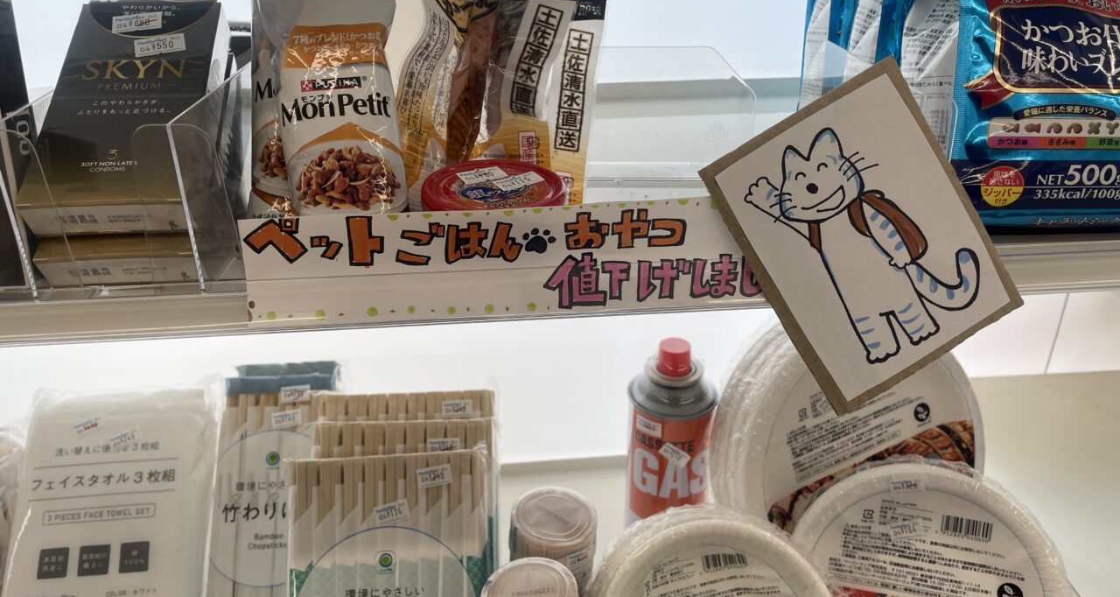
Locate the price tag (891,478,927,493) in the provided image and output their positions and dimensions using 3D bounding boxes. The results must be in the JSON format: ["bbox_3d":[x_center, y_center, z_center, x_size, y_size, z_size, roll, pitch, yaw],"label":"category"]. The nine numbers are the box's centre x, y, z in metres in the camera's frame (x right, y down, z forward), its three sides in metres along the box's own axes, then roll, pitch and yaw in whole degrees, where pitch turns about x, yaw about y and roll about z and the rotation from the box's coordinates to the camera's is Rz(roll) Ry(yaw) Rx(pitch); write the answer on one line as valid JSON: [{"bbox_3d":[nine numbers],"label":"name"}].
[{"bbox_3d":[0.221,0.119,0.535,0.022,0.012,0.002,-7,20,12],"label":"price tag"}]

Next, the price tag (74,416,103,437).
[{"bbox_3d":[-0.334,0.092,0.598,0.022,0.012,0.002,-22,-14,-9],"label":"price tag"}]

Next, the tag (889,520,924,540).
[{"bbox_3d":[0.228,0.152,0.551,0.022,0.012,0.002,-15,-2,7],"label":"tag"}]

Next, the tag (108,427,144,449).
[{"bbox_3d":[-0.307,0.100,0.596,0.022,0.012,0.002,-21,-14,-9],"label":"tag"}]

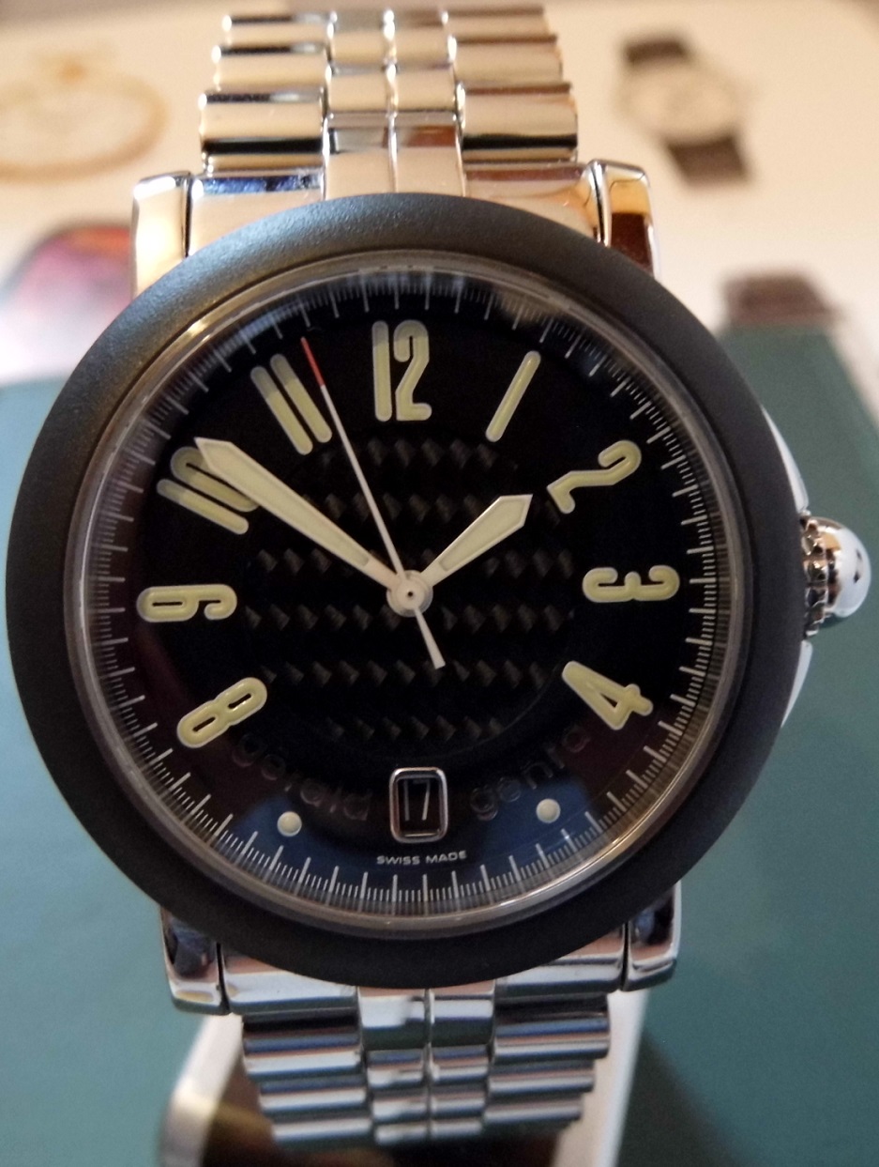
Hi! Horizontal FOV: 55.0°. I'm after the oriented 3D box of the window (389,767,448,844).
[{"bbox_3d":[-0.001,0.011,0.042,0.003,0.001,0.004,-3,92,-2],"label":"window"}]

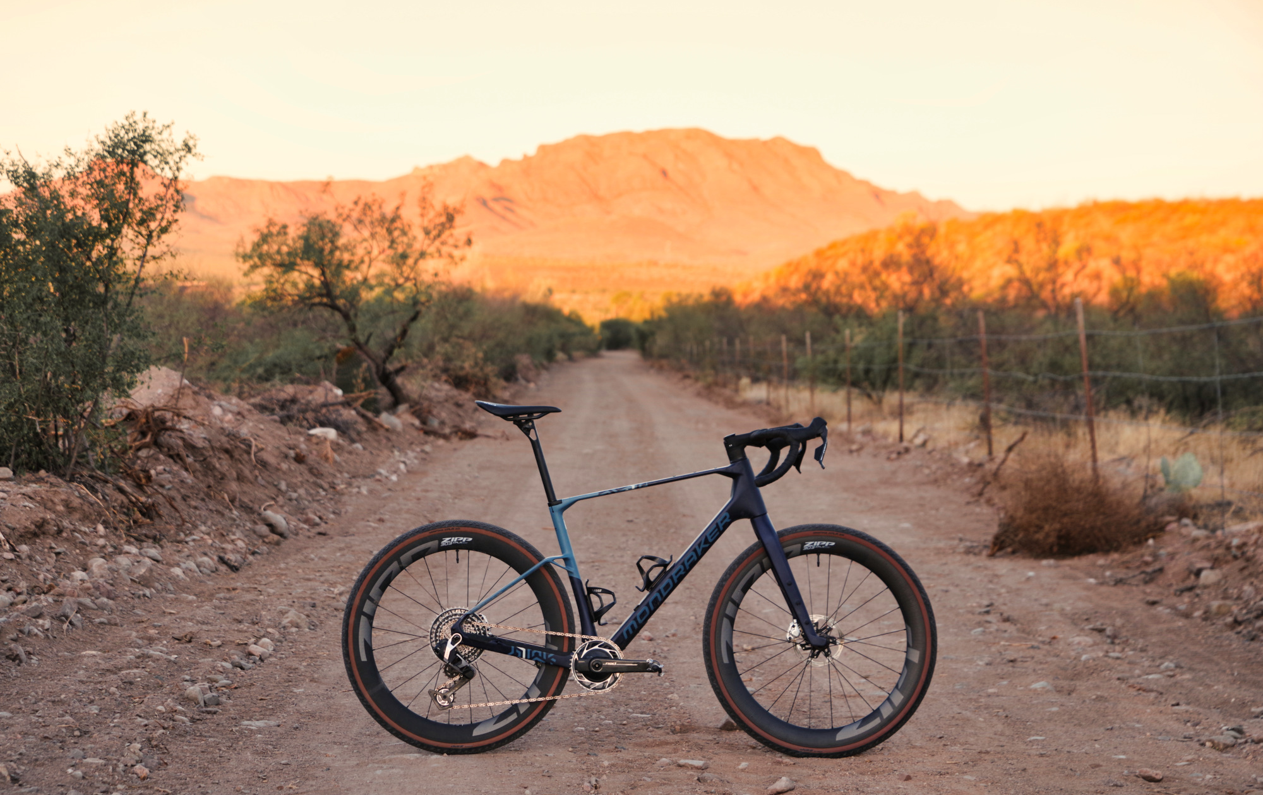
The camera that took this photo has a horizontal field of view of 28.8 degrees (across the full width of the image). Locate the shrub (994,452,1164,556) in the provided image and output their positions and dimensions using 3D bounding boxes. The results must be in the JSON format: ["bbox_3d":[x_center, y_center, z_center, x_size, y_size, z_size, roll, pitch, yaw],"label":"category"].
[{"bbox_3d":[2.650,0.615,14.700,1.020,0.610,0.950,0,1,0],"label":"shrub"}]

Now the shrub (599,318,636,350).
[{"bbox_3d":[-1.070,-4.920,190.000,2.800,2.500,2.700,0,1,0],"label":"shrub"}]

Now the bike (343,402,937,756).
[{"bbox_3d":[0.026,0.554,7.470,1.810,1.078,0.470,0,1,-1],"label":"bike"}]

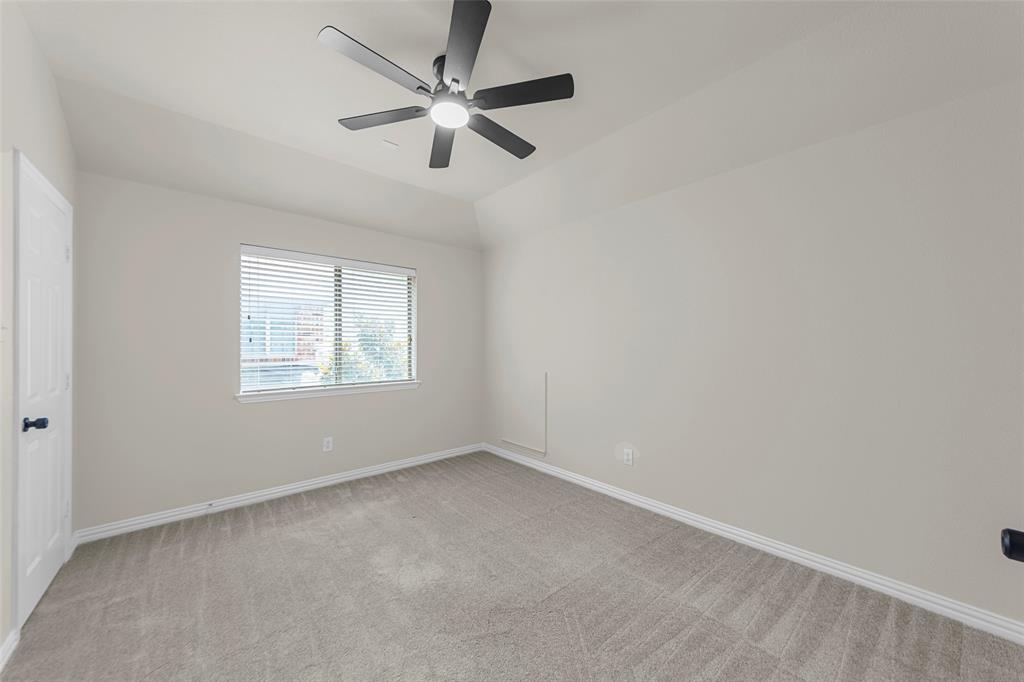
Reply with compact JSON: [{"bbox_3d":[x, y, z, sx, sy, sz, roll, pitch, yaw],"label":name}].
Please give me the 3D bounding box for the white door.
[{"bbox_3d":[-2.440,0.250,1.765,0.060,2.120,0.760,0,0,-42],"label":"white door"}]

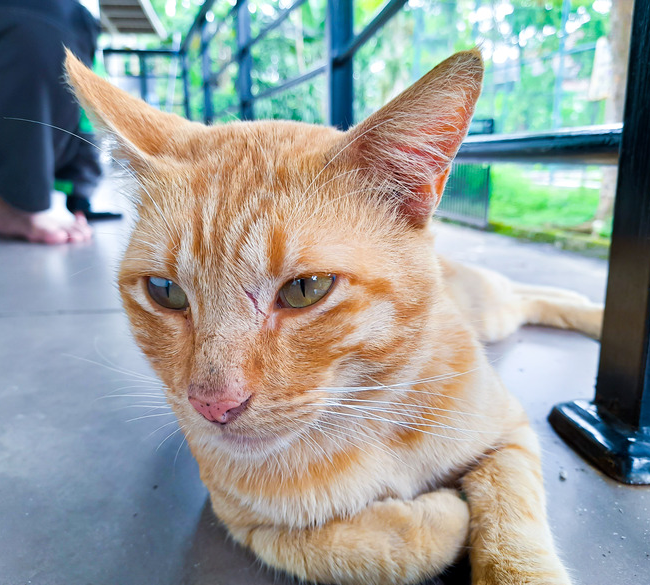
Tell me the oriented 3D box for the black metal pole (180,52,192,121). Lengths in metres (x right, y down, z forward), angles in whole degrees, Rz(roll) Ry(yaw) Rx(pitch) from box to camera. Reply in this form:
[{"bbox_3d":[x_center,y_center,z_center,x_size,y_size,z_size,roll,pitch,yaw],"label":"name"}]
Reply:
[{"bbox_3d":[-1.024,-1.285,4.214,0.055,0.980,0.055,-3,13,-2],"label":"black metal pole"}]

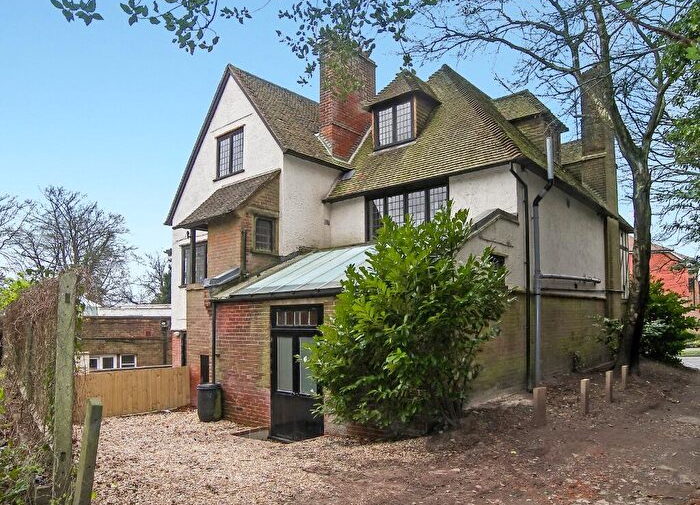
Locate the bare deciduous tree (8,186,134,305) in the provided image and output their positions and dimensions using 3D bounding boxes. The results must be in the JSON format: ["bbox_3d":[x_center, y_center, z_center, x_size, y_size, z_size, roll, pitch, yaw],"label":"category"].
[{"bbox_3d":[-18.561,1.100,35.407,7.800,11.300,7.800,3,-7,-28],"label":"bare deciduous tree"}]

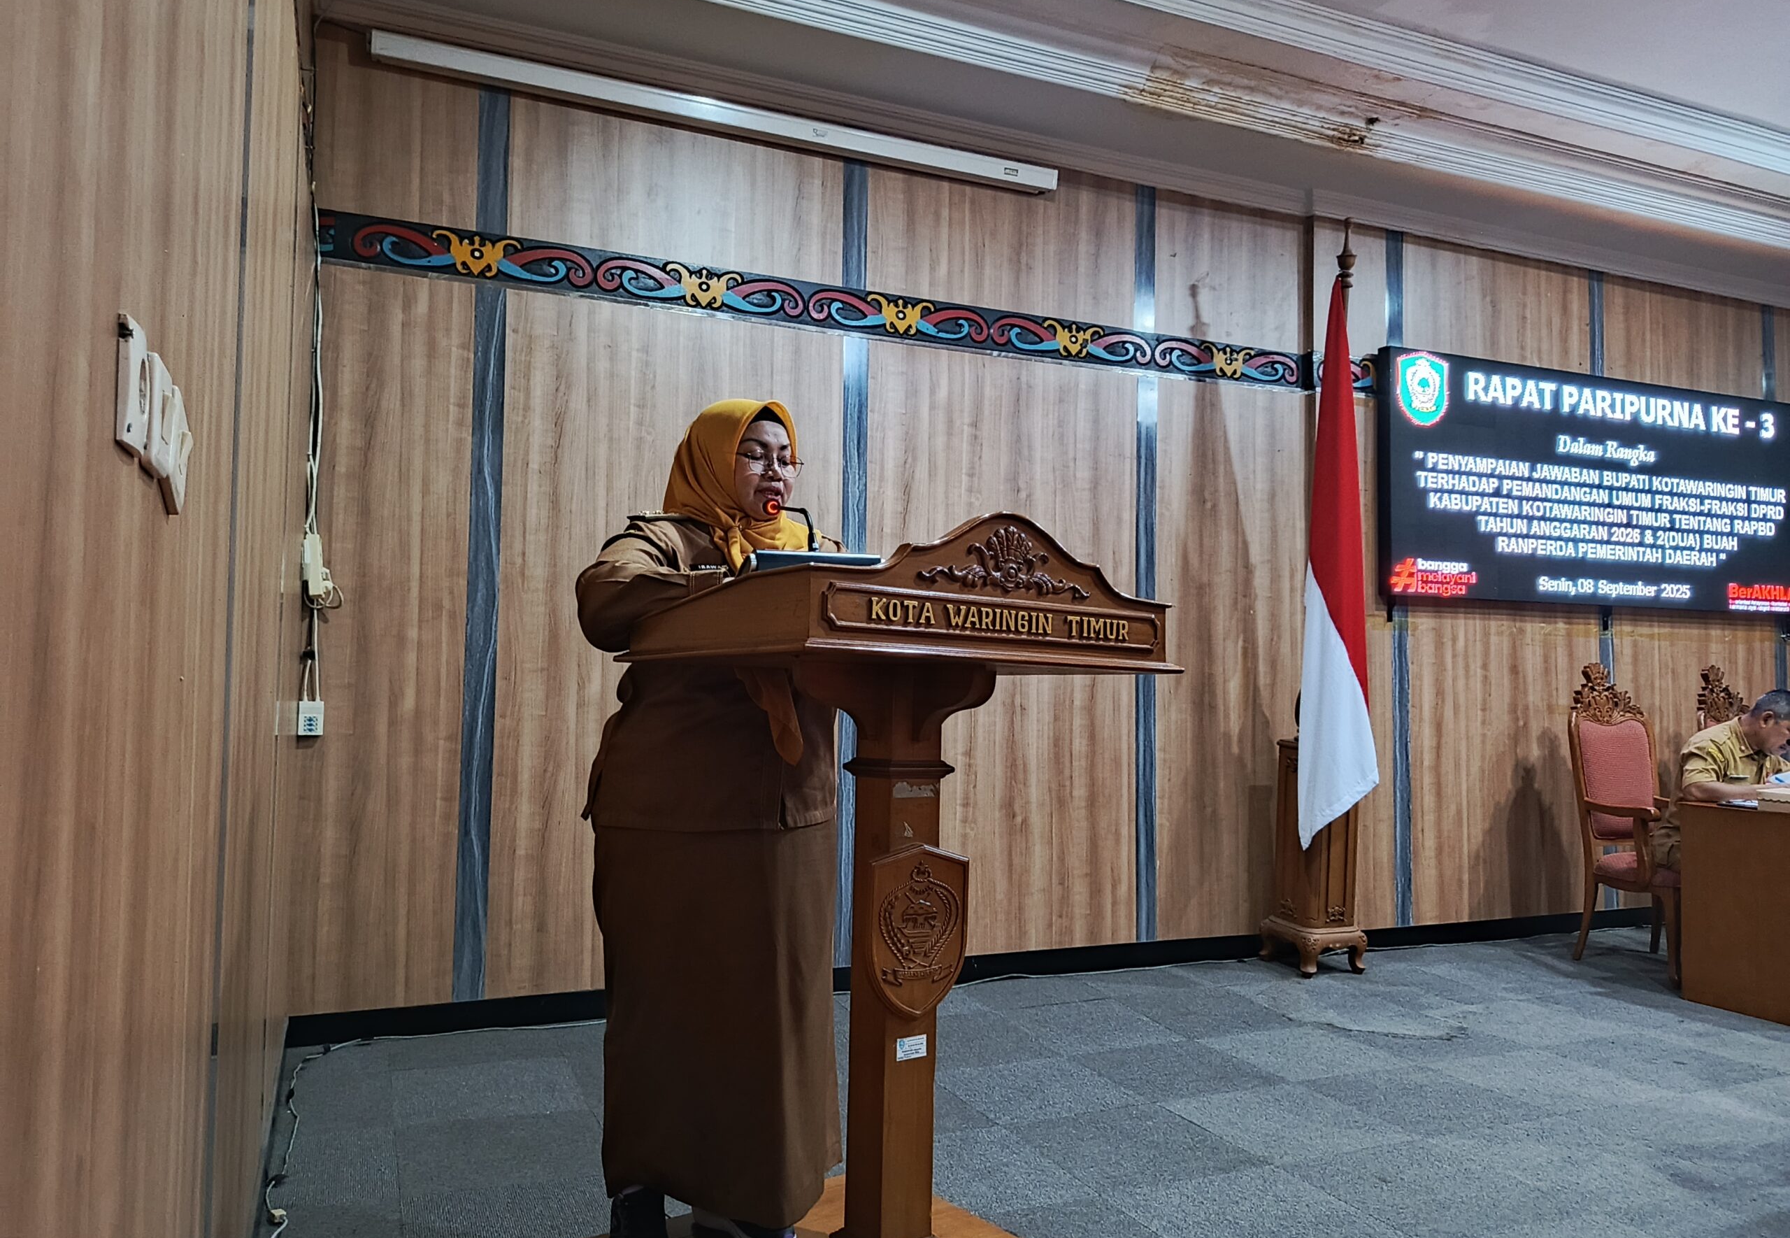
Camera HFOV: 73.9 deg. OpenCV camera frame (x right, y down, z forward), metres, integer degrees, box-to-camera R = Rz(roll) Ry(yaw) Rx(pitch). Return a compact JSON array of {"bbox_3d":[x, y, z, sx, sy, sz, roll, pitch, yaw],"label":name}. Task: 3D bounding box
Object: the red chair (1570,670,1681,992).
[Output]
[{"bbox_3d":[3.285,0.825,5.030,0.580,1.310,0.600,2,-4,-20],"label":"red chair"}]

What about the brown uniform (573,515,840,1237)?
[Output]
[{"bbox_3d":[-0.335,0.447,2.220,0.540,1.300,0.430,4,-6,-45],"label":"brown uniform"}]

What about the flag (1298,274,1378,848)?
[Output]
[{"bbox_3d":[1.820,-0.240,4.900,0.300,2.360,0.210,2,-4,-22],"label":"flag"}]

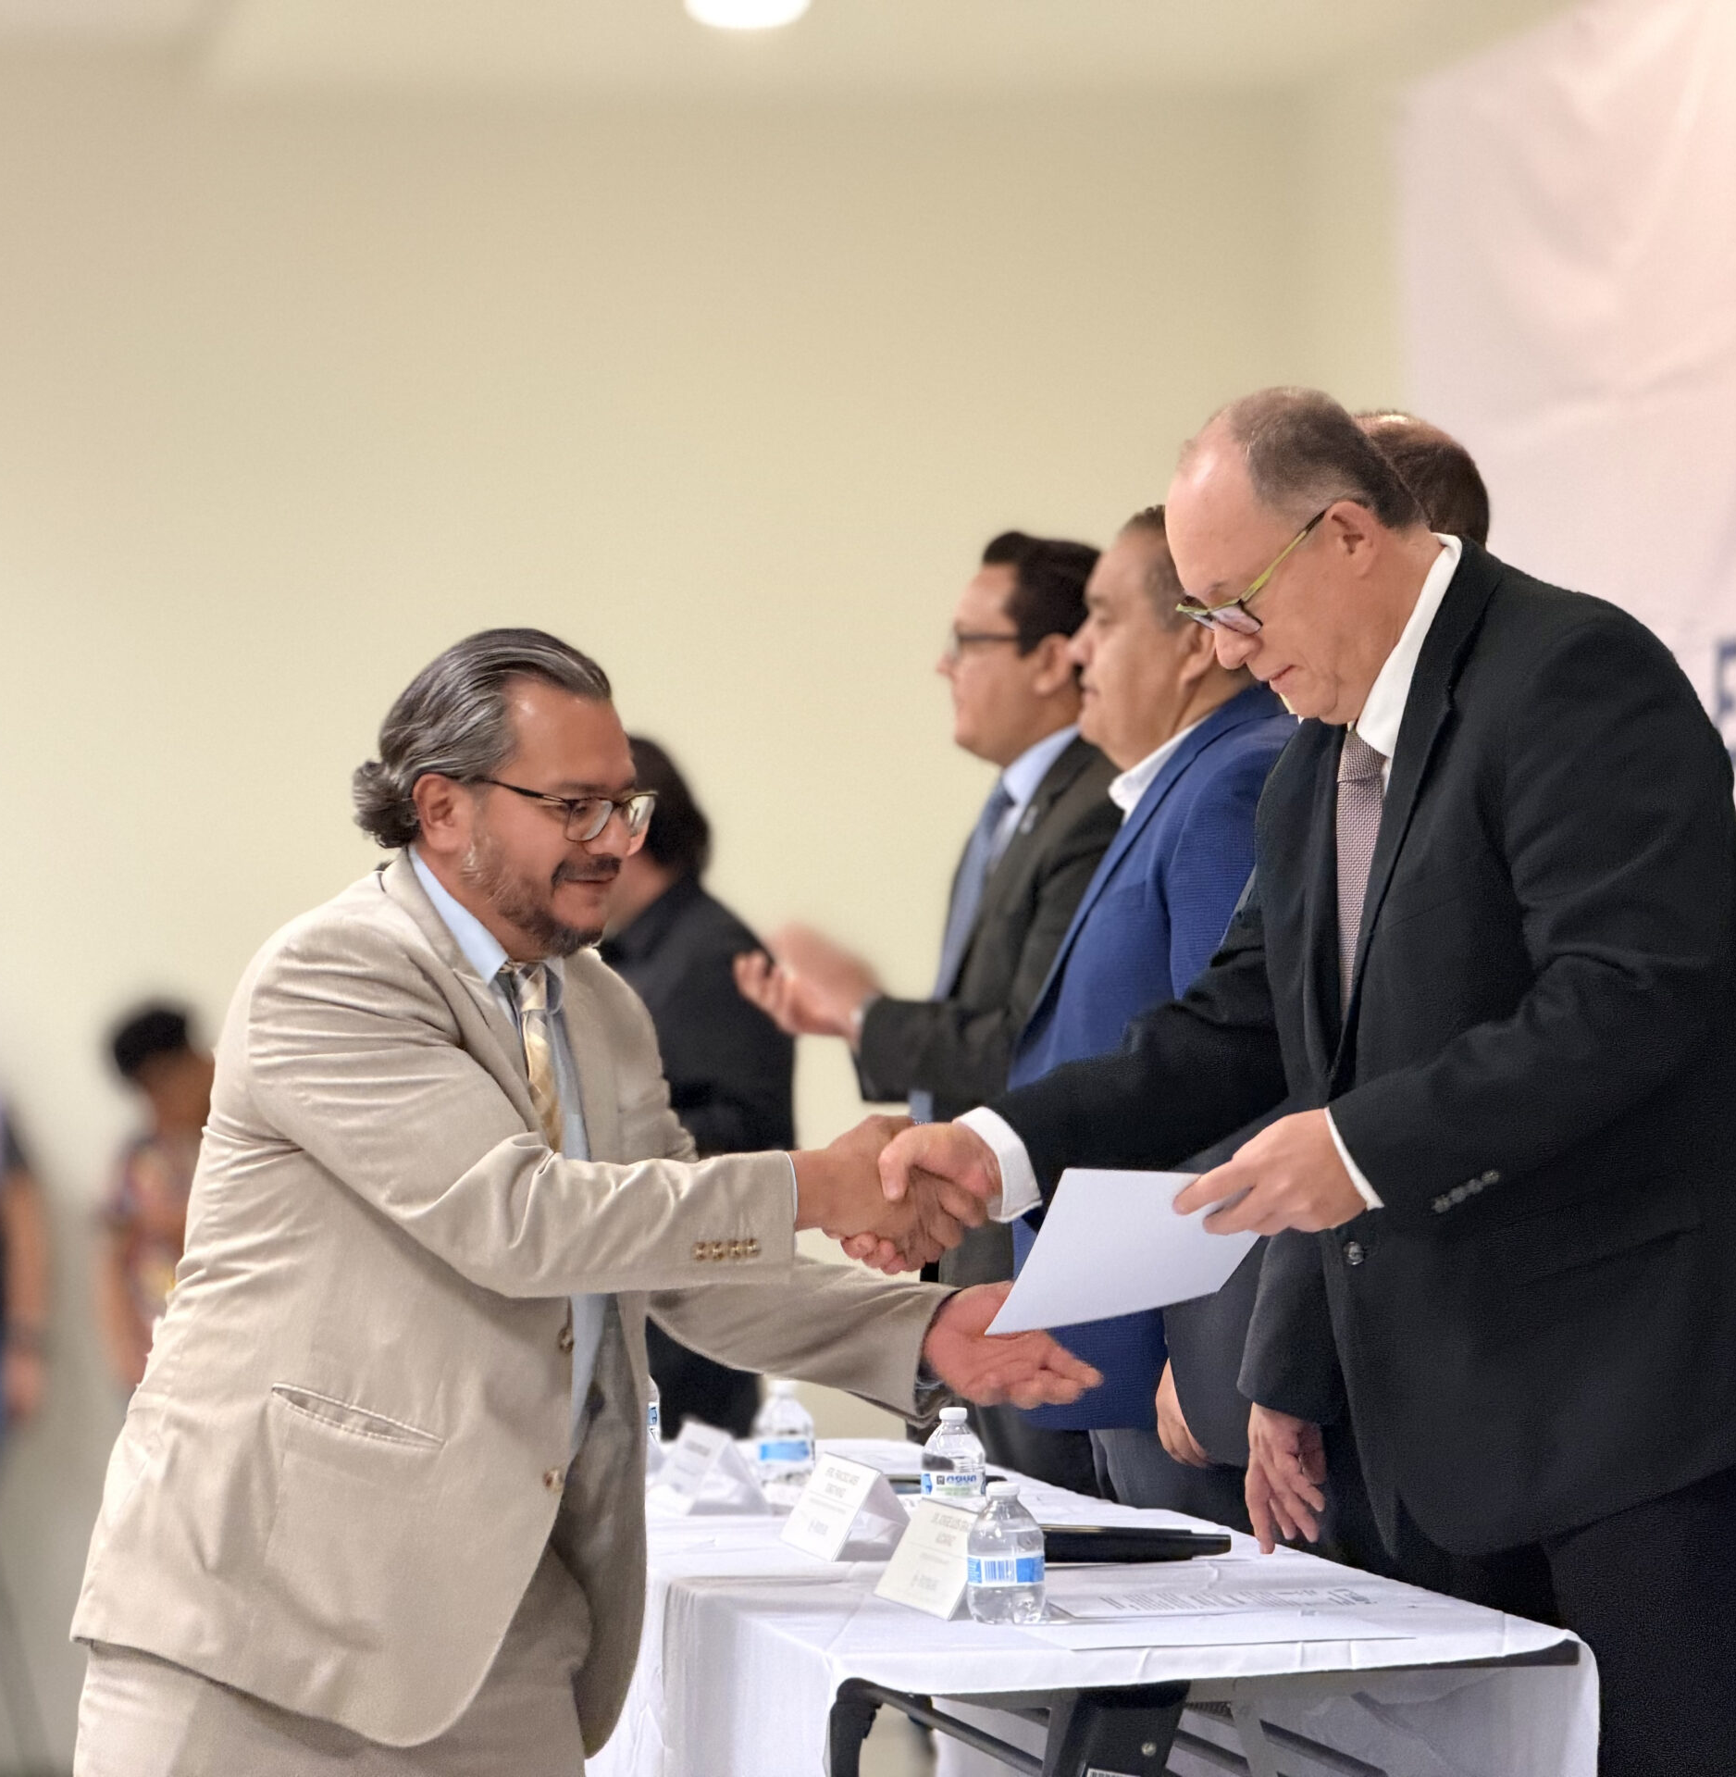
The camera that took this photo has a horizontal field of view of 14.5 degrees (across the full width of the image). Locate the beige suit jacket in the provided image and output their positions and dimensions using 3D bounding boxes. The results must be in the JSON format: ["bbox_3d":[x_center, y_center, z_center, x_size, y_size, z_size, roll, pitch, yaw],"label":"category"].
[{"bbox_3d":[-0.280,0.316,5.270,0.600,0.690,0.540,-1,-2,27],"label":"beige suit jacket"}]

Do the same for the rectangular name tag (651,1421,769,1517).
[{"bbox_3d":[-0.168,0.613,7.250,0.090,0.083,0.250,0,-2,-13],"label":"rectangular name tag"}]

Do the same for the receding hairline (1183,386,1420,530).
[{"bbox_3d":[0.346,-0.337,5.410,0.190,0.125,0.165,-14,3,-21],"label":"receding hairline"}]

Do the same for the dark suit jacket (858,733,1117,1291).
[{"bbox_3d":[0.185,0.200,7.400,0.460,0.730,0.520,1,-2,-16],"label":"dark suit jacket"}]

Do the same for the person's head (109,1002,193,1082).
[{"bbox_3d":[-1.355,0.297,13.000,0.170,0.150,0.165,-2,-2,41],"label":"person's head"}]

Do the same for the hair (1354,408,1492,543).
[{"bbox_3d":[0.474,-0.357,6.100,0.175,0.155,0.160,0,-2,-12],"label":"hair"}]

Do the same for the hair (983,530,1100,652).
[{"bbox_3d":[0.199,-0.319,7.400,0.170,0.145,0.165,0,-2,-3],"label":"hair"}]

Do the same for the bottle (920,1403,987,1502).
[{"bbox_3d":[0.086,0.578,6.850,0.064,0.122,0.064,0,-2,-11],"label":"bottle"}]

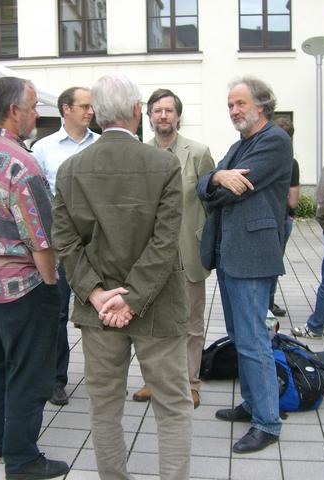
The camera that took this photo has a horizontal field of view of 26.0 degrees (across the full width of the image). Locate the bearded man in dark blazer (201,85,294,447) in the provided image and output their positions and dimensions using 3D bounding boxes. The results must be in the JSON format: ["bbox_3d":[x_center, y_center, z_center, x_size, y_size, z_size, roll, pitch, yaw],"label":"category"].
[{"bbox_3d":[0.430,0.105,3.578,0.440,1.829,0.490,-3,7,-25],"label":"bearded man in dark blazer"}]

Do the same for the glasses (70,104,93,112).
[{"bbox_3d":[-0.490,-0.774,4.120,0.140,0.045,0.140,4,7,30],"label":"glasses"}]

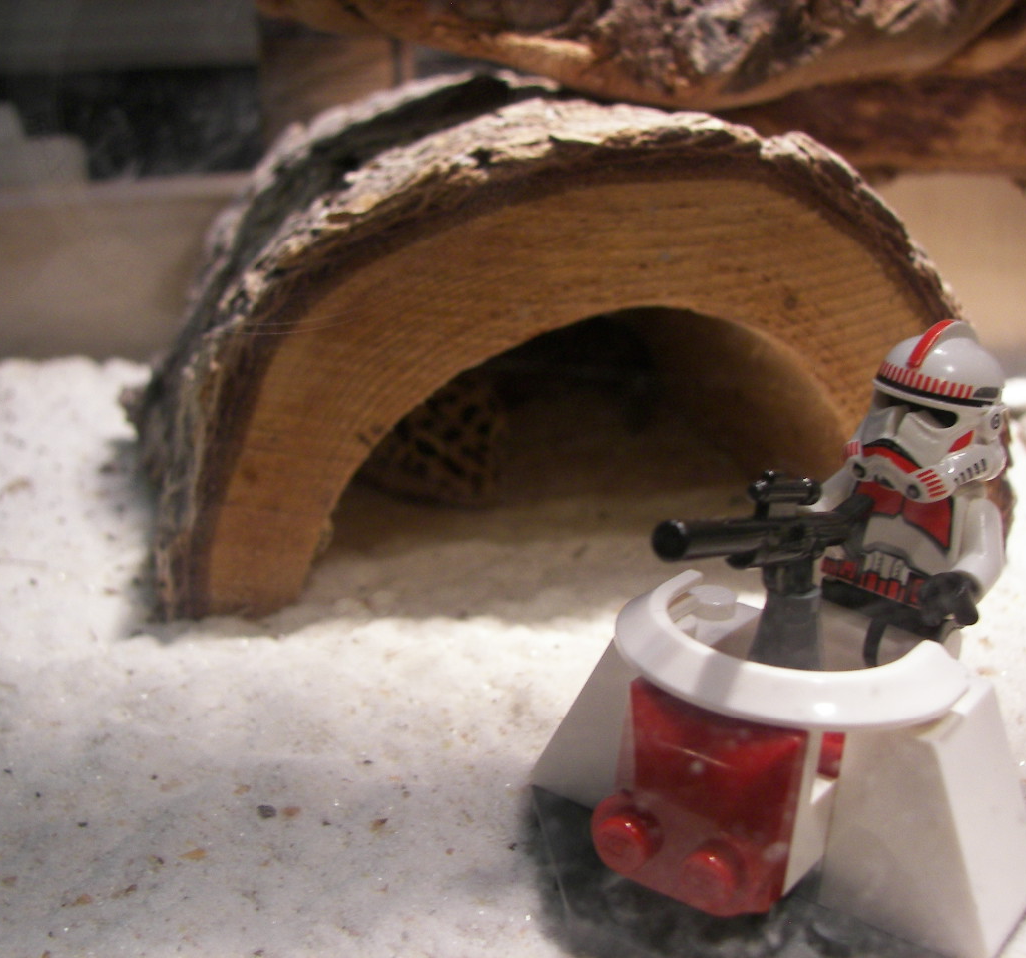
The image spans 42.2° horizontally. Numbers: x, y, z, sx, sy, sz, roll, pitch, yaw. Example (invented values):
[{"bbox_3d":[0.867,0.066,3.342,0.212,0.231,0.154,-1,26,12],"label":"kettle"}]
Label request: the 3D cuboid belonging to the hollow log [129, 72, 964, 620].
[{"bbox_3d":[0.004,-0.030,0.221,0.128,0.071,0.084,-5,20,-14],"label":"hollow log"}]

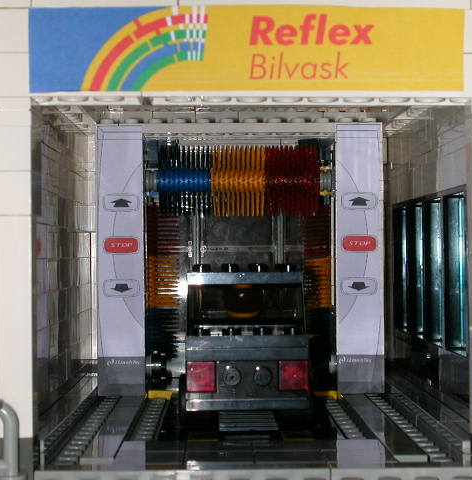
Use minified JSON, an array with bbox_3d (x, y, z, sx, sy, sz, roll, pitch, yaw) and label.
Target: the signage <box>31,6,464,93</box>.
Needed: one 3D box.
[{"bbox_3d":[0.003,-0.041,0.257,0.095,0.018,0.002,0,-1,-1],"label":"signage"}]

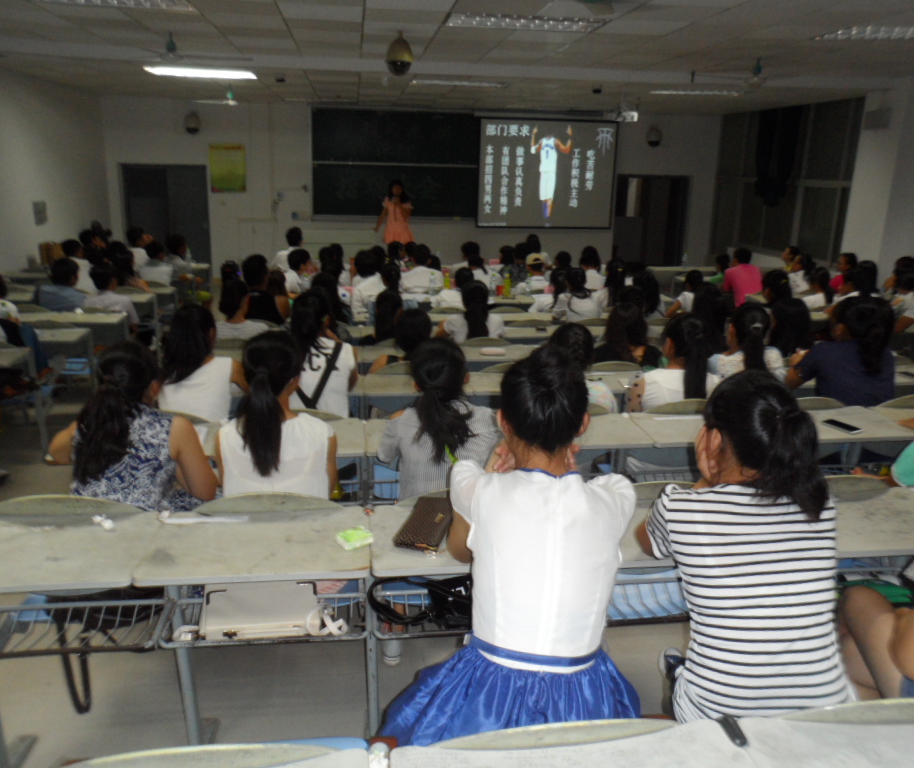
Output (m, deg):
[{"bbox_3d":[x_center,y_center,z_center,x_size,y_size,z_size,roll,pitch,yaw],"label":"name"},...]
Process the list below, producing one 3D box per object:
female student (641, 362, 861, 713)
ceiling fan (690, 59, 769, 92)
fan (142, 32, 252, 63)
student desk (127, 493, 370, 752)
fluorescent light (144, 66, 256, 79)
[{"bbox_3d":[0.572,0.549,1.768,0.450,1.220,0.700,-2,16,-12],"label":"female student"},{"bbox_3d":[2.757,-2.837,7.112,1.300,0.320,1.300,-1,16,-7],"label":"ceiling fan"},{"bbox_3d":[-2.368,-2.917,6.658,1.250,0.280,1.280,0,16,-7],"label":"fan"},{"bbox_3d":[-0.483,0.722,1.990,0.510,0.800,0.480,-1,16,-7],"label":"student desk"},{"bbox_3d":[-2.953,-3.637,8.922,1.200,0.090,0.600,0,16,-7],"label":"fluorescent light"}]

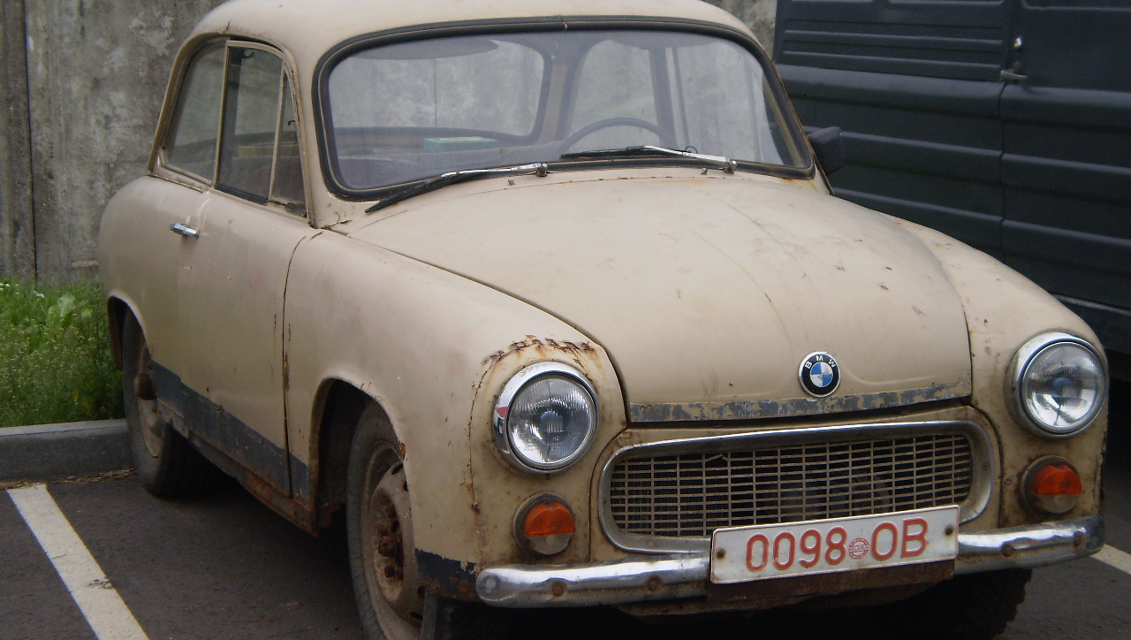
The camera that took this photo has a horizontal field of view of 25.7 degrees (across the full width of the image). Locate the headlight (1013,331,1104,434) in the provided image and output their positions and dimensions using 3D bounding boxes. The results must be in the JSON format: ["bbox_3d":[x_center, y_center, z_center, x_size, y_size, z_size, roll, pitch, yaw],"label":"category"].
[{"bbox_3d":[0.966,0.124,4.916,0.205,0.205,0.075,-3,8,-21],"label":"headlight"}]

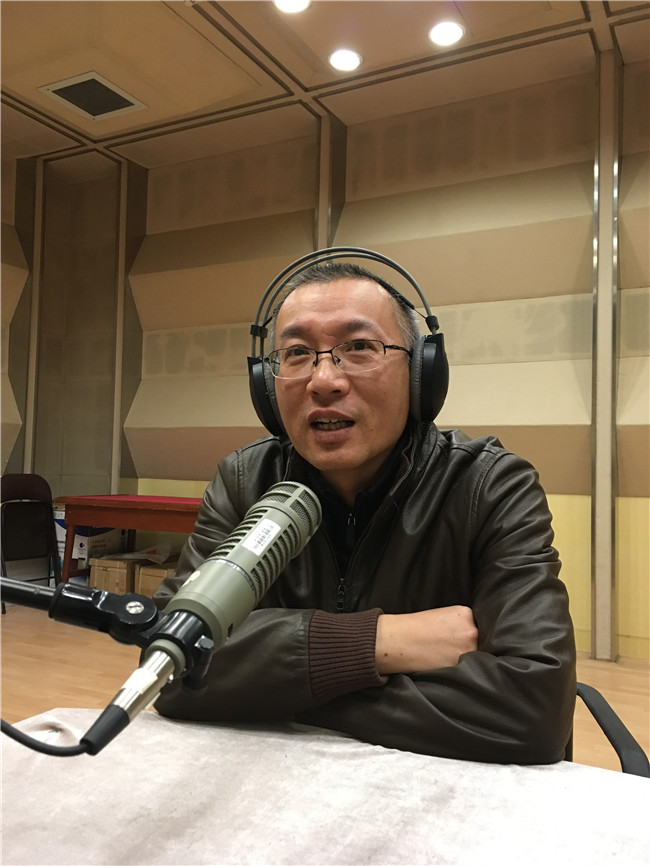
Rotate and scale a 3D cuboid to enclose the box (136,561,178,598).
[{"bbox_3d":[-0.972,1.018,4.668,0.315,0.355,0.390,0,-2,22],"label":"box"}]

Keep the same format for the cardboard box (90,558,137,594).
[{"bbox_3d":[-1.339,1.016,4.890,0.297,0.360,0.390,0,-2,22],"label":"cardboard box"}]

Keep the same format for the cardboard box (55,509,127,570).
[{"bbox_3d":[-1.721,0.883,5.331,0.327,0.641,0.441,0,-2,22],"label":"cardboard box"}]

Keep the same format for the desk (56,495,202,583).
[{"bbox_3d":[-1.044,0.825,4.836,1.380,0.750,0.660,0,-2,22],"label":"desk"}]

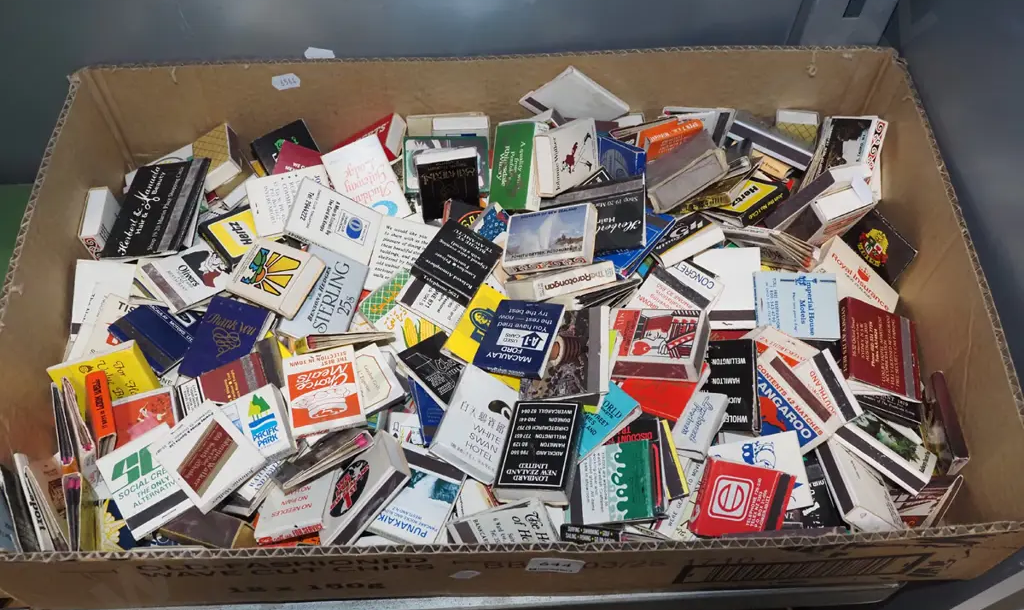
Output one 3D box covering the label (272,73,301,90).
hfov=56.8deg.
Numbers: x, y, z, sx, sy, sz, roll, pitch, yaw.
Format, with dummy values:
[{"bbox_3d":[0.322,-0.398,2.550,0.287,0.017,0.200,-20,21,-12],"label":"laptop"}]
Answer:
[{"bbox_3d":[-0.155,-0.153,0.650,0.020,0.013,0.001,-8,55,8],"label":"label"}]

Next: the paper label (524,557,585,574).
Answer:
[{"bbox_3d":[0.021,0.128,0.462,0.027,0.017,0.001,7,55,-12],"label":"paper label"}]

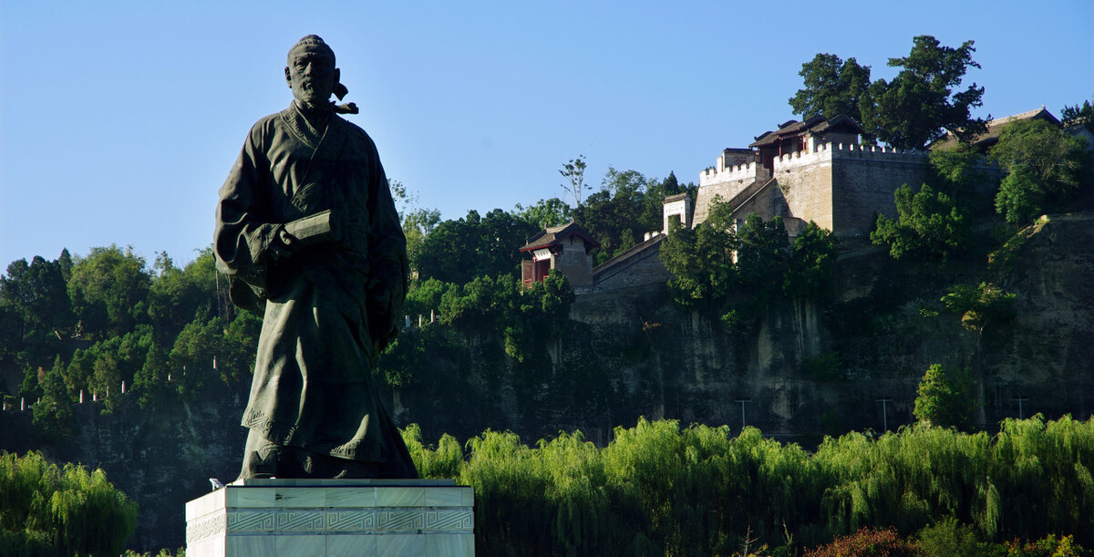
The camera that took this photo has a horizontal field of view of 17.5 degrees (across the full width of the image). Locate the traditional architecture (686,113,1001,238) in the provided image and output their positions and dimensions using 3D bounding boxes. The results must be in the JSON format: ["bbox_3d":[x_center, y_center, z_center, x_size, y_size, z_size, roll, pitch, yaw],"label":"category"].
[{"bbox_3d":[32.719,-9.577,387.449,21.580,13.398,26.500,3,-7,-29],"label":"traditional architecture"}]

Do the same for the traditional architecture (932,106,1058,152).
[{"bbox_3d":[49.733,-14.041,395.020,10.000,7.200,18.500,3,-7,-29],"label":"traditional architecture"}]

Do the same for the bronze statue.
[{"bbox_3d":[-5.983,-0.543,92.000,5.000,11.600,3.900,0,-6,-11],"label":"bronze statue"}]

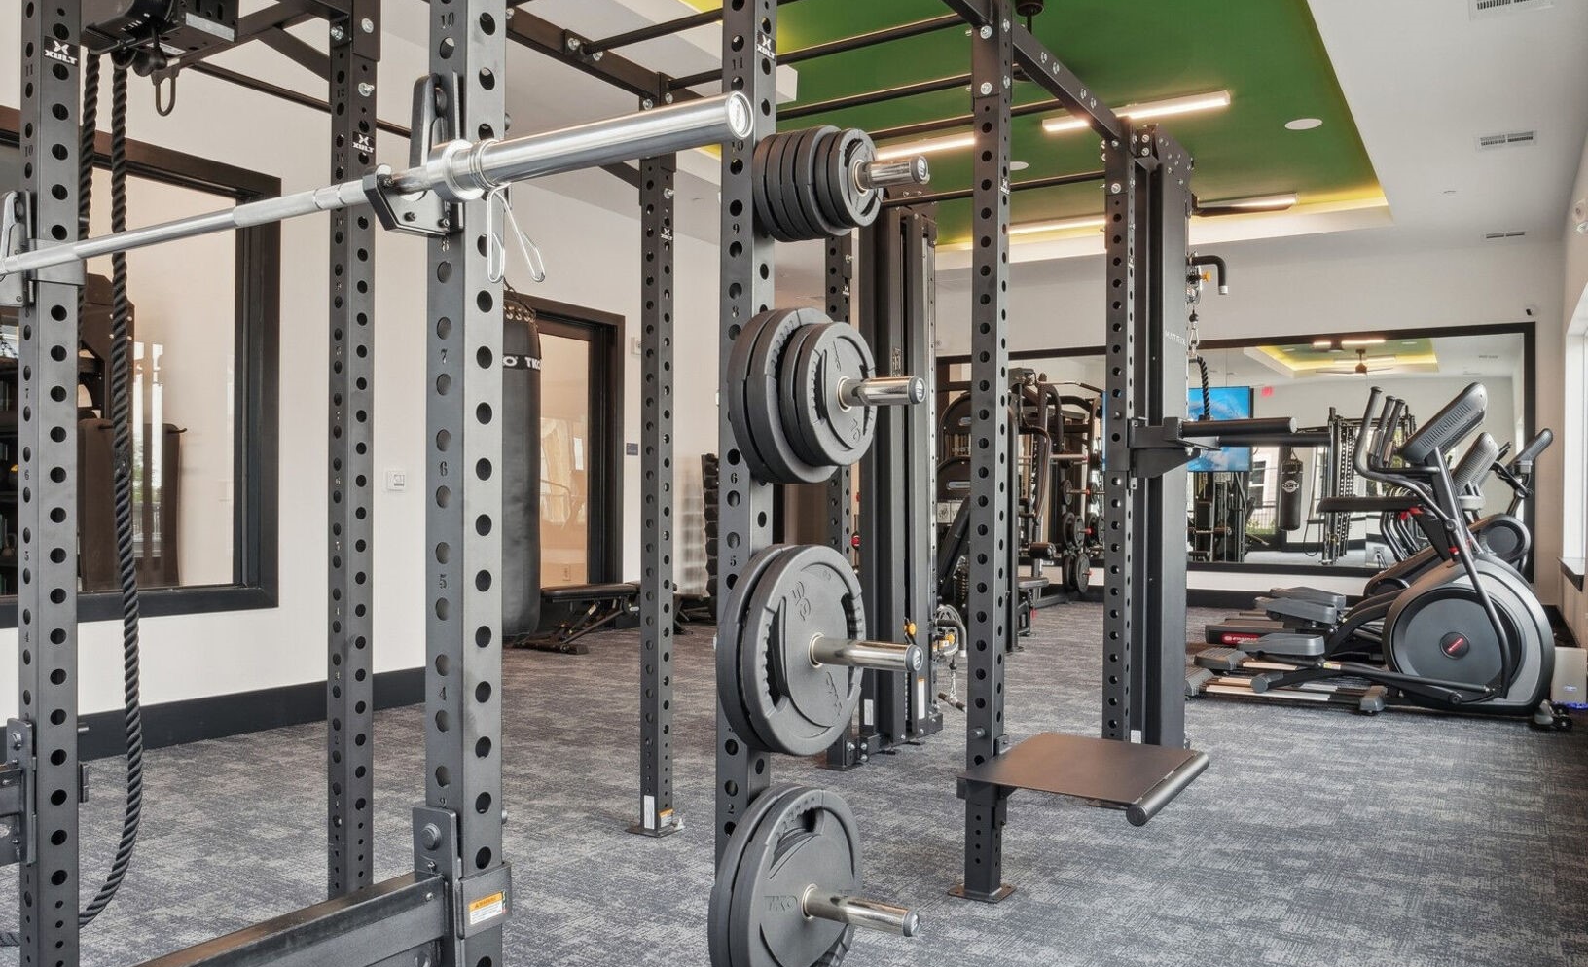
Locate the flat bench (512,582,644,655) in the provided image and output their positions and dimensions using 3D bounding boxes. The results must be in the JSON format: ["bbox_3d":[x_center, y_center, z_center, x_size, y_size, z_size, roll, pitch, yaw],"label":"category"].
[{"bbox_3d":[-1.435,0.955,8.190,0.680,0.440,1.420,0,0,33],"label":"flat bench"}]

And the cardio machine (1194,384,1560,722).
[{"bbox_3d":[3.120,0.337,6.030,1.820,1.715,0.740,0,0,33],"label":"cardio machine"}]

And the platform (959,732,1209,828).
[{"bbox_3d":[0.794,0.850,2.965,0.540,0.200,0.620,0,0,33],"label":"platform"}]

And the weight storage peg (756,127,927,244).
[{"bbox_3d":[0.080,-0.562,2.062,0.340,0.215,0.215,0,0,33],"label":"weight storage peg"}]

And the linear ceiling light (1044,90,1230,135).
[{"bbox_3d":[2.300,-2.520,7.460,1.220,0.075,0.110,0,0,33],"label":"linear ceiling light"}]

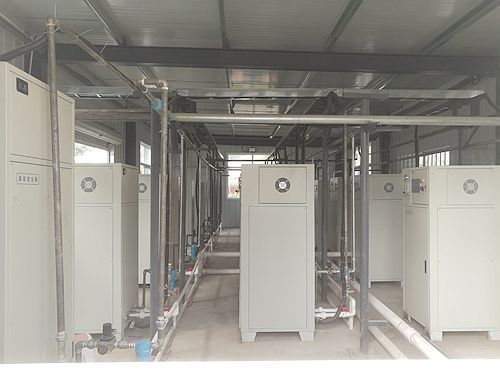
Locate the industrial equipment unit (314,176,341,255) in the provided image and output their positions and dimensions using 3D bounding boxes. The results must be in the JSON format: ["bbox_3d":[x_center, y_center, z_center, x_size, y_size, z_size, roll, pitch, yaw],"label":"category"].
[{"bbox_3d":[1.975,0.712,9.447,0.700,1.780,0.620,0,-1,-1],"label":"industrial equipment unit"}]

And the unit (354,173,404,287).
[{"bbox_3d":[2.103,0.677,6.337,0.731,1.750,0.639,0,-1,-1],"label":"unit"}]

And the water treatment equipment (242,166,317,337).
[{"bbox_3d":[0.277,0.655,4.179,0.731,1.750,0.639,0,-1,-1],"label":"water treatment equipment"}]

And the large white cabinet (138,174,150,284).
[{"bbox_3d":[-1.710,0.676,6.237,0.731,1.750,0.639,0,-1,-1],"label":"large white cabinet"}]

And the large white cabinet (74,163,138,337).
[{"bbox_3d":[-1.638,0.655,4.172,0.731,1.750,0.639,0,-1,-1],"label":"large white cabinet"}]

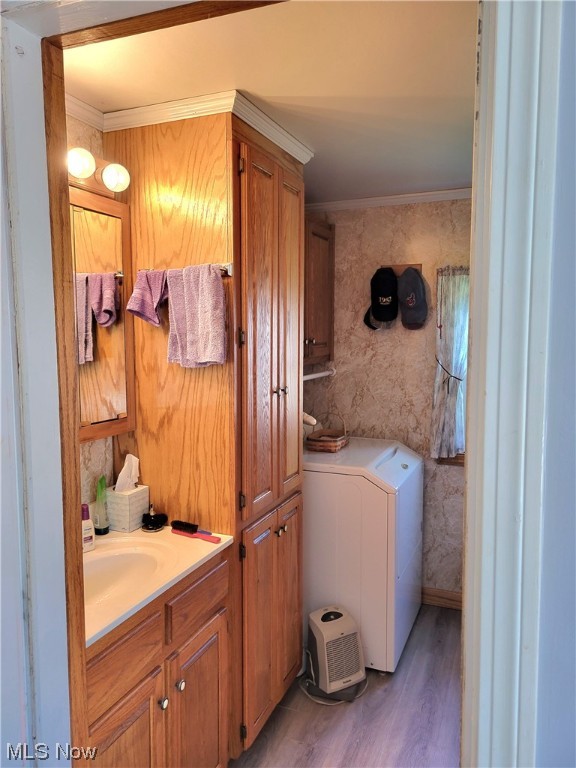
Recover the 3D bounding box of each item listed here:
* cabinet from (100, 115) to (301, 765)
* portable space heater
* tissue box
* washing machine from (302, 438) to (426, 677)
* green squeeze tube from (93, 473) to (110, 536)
[{"bbox_3d":[-0.277,0.196,2.252,0.511,2.168,0.617,2,5,23],"label":"cabinet"},{"bbox_3d":[0.213,1.145,2.441,0.203,0.280,0.182,-3,6,-30],"label":"portable space heater"},{"bbox_3d":[-0.558,0.430,2.004,0.101,0.131,0.109,2,5,23],"label":"tissue box"},{"bbox_3d":[0.285,0.789,2.941,0.685,0.906,0.694,2,5,23],"label":"washing machine"},{"bbox_3d":[-0.629,0.402,1.946,0.047,0.198,0.062,-1,5,-5],"label":"green squeeze tube"}]

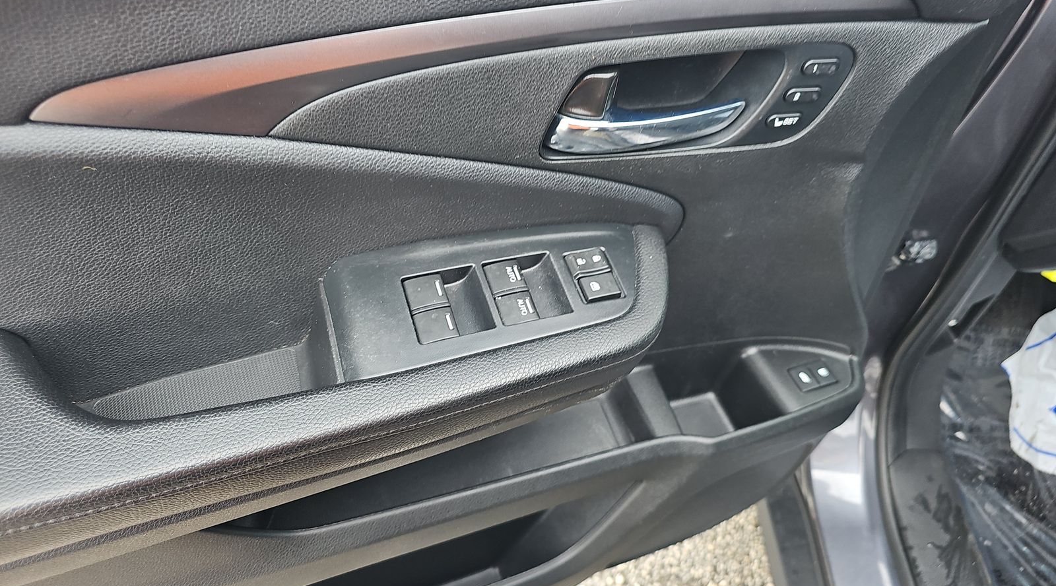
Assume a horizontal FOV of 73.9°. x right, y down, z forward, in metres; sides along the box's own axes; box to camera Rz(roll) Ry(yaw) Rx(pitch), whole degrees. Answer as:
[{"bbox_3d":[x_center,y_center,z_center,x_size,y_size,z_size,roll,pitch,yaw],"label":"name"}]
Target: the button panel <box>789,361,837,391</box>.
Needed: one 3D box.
[{"bbox_3d":[0.245,0.073,0.607,0.041,0.008,0.022,-10,57,-25],"label":"button panel"}]

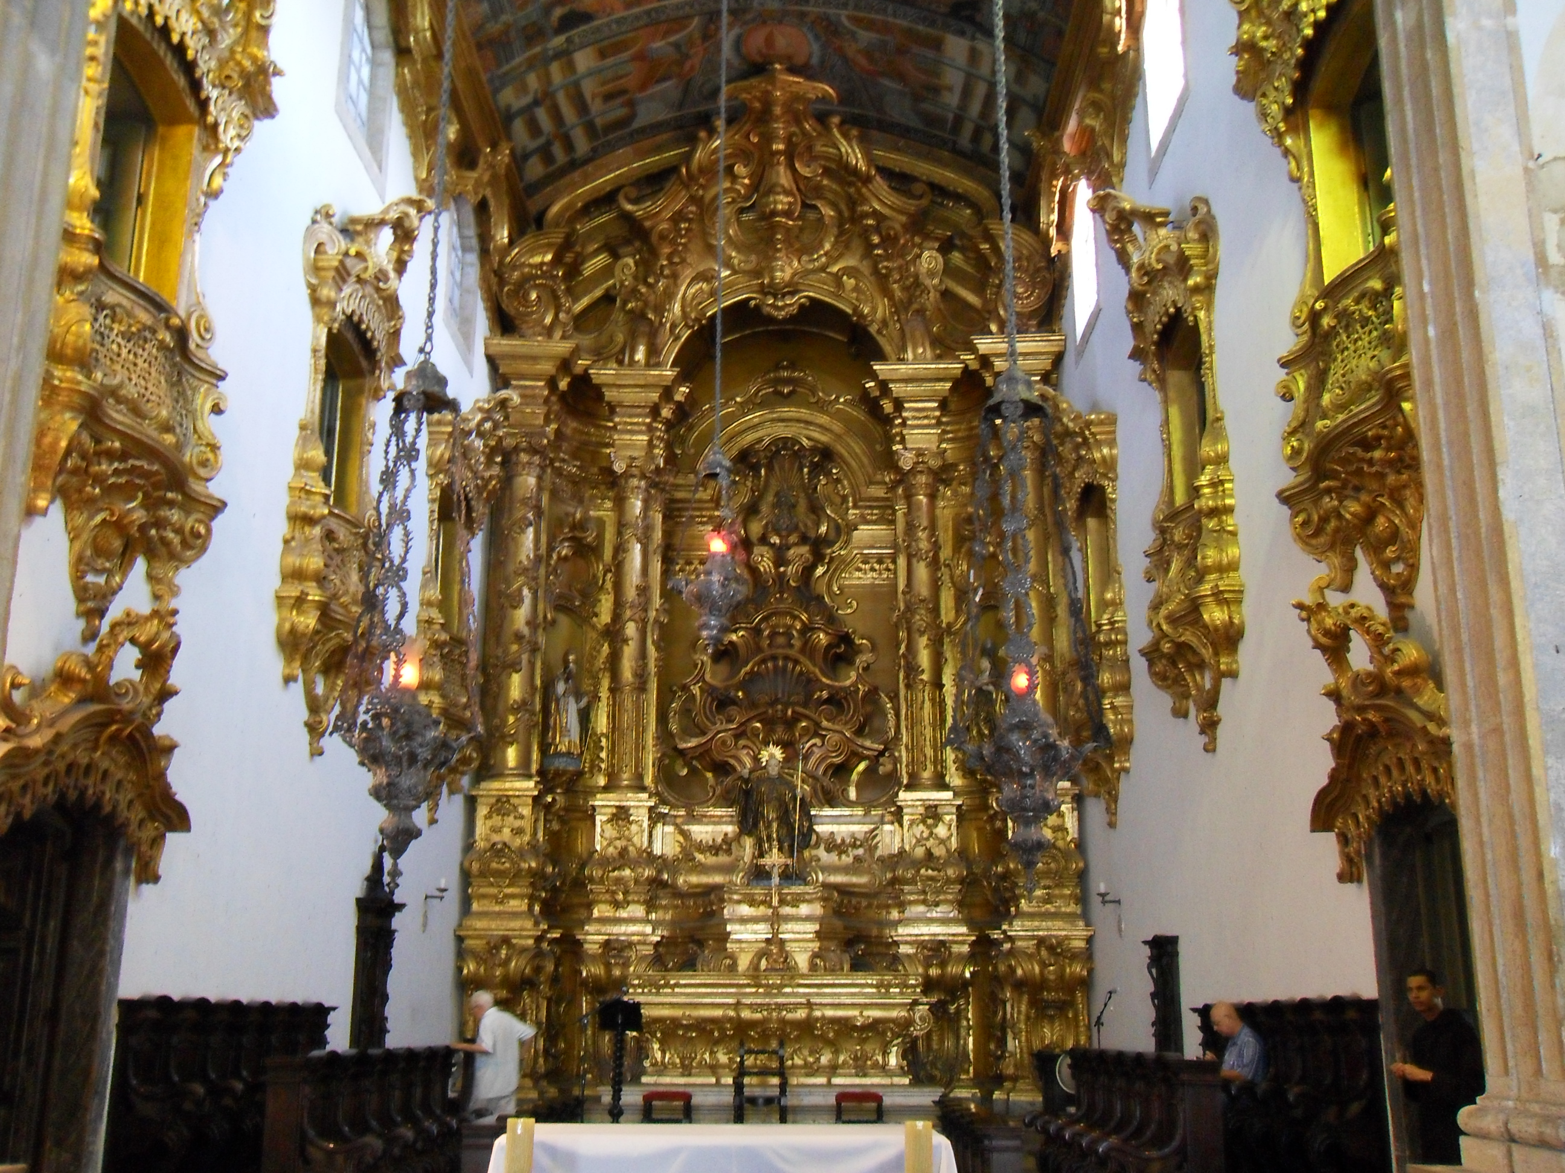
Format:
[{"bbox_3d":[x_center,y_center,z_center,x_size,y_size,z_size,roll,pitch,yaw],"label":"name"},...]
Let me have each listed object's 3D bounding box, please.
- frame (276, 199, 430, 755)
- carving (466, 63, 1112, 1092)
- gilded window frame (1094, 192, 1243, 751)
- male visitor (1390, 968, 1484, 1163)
[{"bbox_3d":[-3.812,-1.121,14.851,0.740,5.490,2.750,0,-16,1],"label":"frame"},{"bbox_3d":[-0.060,-0.143,22.437,7.900,14.030,3.700,0,-16,1],"label":"carving"},{"bbox_3d":[3.448,-1.134,14.812,0.740,5.450,2.800,0,-16,1],"label":"gilded window frame"},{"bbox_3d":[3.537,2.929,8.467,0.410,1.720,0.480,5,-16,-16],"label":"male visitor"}]

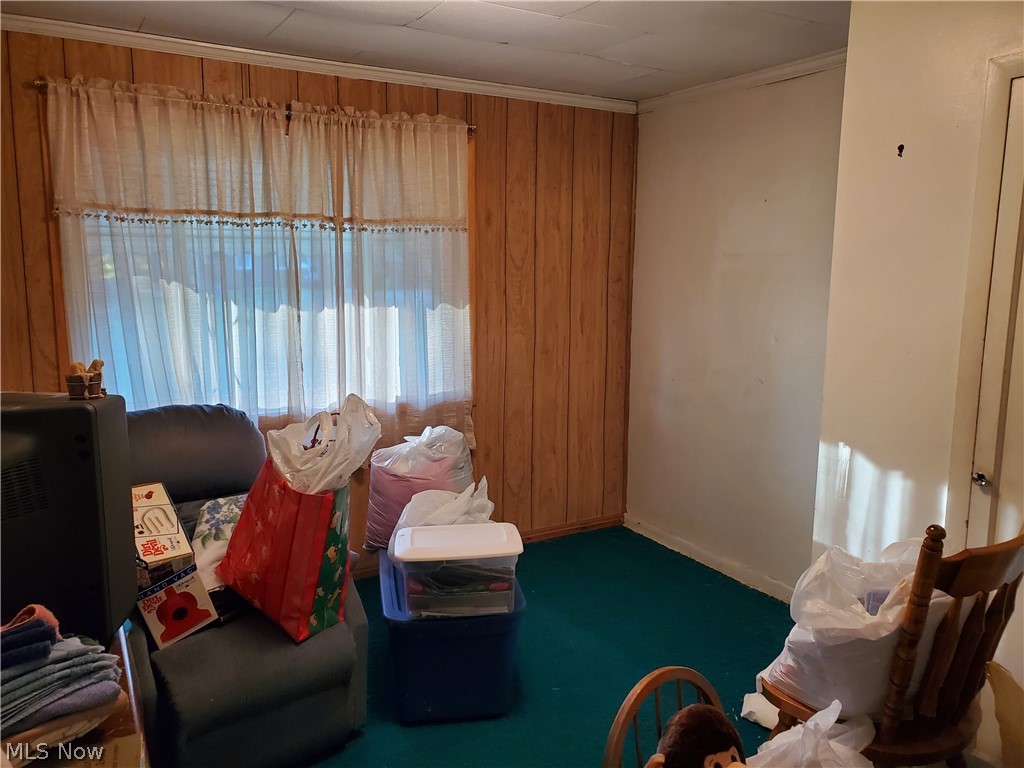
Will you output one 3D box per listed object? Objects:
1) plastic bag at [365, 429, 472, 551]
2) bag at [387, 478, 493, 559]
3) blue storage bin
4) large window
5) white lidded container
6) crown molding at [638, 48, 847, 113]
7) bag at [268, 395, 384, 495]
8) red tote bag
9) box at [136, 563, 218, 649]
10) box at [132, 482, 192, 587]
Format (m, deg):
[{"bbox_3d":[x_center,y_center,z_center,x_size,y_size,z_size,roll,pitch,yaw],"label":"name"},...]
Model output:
[{"bbox_3d":[-0.386,0.422,3.151,0.400,0.450,0.320,-2,9,-12],"label":"plastic bag"},{"bbox_3d":[-0.265,0.536,2.926,0.360,0.280,0.270,-2,9,-12],"label":"bag"},{"bbox_3d":[-0.245,0.903,2.877,0.470,0.430,0.660,-2,9,-12],"label":"blue storage bin"},{"bbox_3d":[-0.933,-0.418,3.344,1.750,1.500,0.100,-5,11,-30],"label":"large window"},{"bbox_3d":[-0.187,0.621,2.623,0.410,0.210,0.285,-1,9,-9],"label":"white lidded container"},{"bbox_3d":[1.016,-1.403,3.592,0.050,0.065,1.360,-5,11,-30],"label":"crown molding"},{"bbox_3d":[-0.614,0.210,2.544,0.300,0.290,0.260,6,11,33],"label":"bag"},{"bbox_3d":[-0.694,0.496,2.437,0.370,0.420,0.180,19,10,32],"label":"red tote bag"},{"bbox_3d":[-1.055,0.690,2.353,0.120,0.187,0.217,-26,-4,27],"label":"box"},{"bbox_3d":[-1.213,0.511,2.584,0.150,0.150,0.310,-8,48,-42],"label":"box"}]

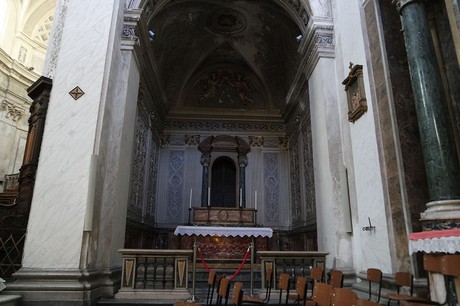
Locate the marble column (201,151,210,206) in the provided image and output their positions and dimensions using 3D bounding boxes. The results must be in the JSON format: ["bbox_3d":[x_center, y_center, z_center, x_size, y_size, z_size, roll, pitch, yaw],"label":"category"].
[{"bbox_3d":[-0.817,0.845,10.303,0.320,1.884,0.320,1,-14,-1],"label":"marble column"}]

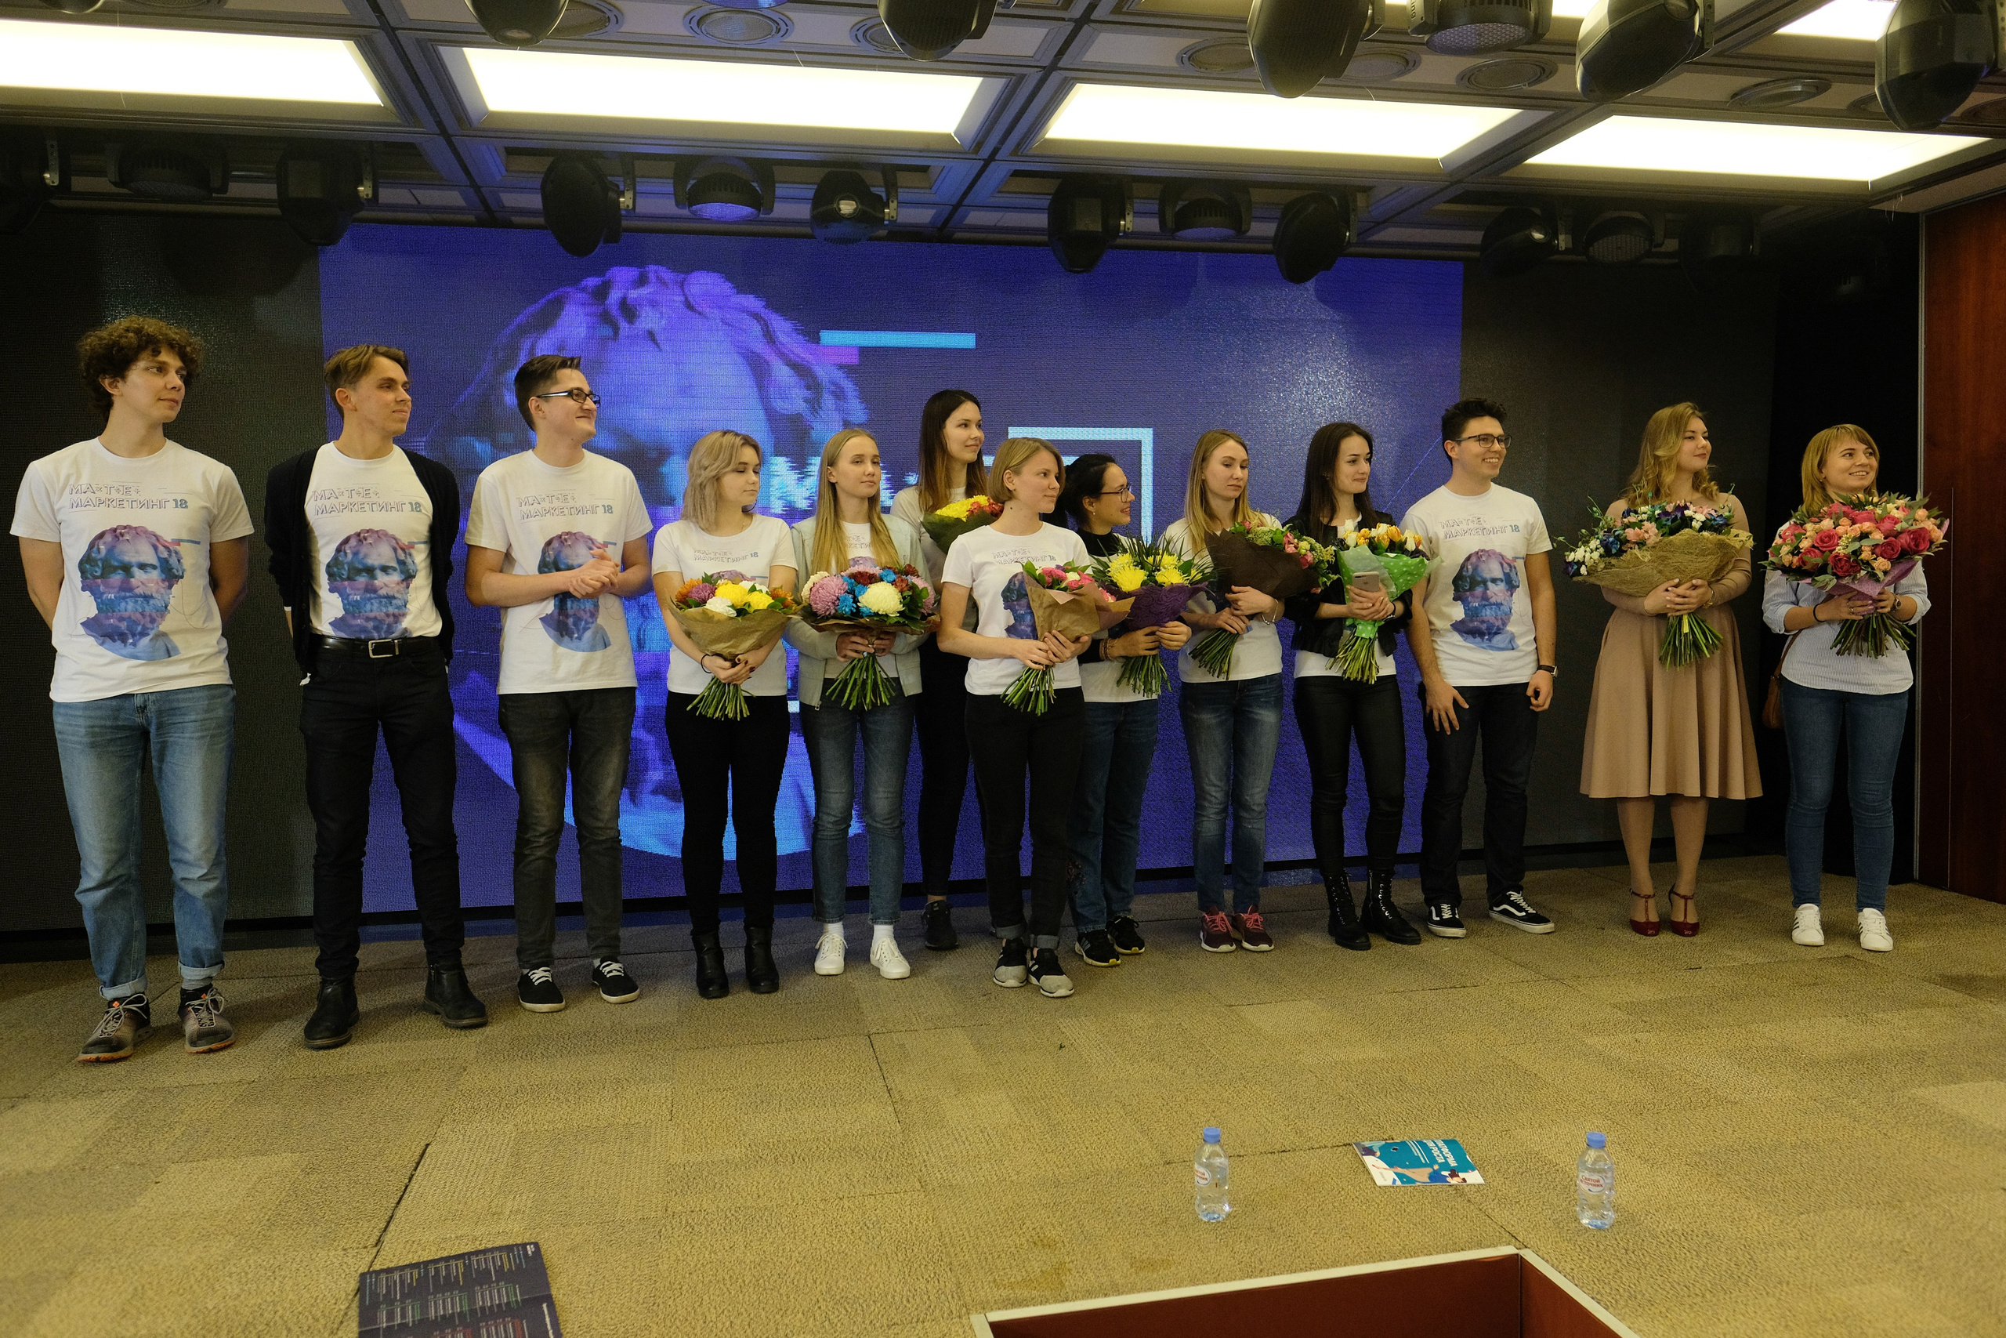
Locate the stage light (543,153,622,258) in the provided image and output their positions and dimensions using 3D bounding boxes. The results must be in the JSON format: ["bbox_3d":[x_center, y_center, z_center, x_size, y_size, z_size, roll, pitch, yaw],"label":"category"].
[{"bbox_3d":[-1.259,-1.399,4.002,0.240,0.290,0.250,-2,4,-12],"label":"stage light"}]

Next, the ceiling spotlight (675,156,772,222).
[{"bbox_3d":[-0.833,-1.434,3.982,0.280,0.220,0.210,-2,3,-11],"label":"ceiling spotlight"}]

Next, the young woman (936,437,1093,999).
[{"bbox_3d":[0.052,0.134,4.000,0.450,1.620,0.360,-2,3,-16],"label":"young woman"}]

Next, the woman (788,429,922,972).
[{"bbox_3d":[-0.466,0.098,4.124,0.430,1.656,0.380,-2,3,-12],"label":"woman"}]

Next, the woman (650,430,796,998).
[{"bbox_3d":[-0.837,0.122,3.959,0.420,1.637,0.400,-2,3,-17],"label":"woman"}]

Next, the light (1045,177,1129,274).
[{"bbox_3d":[0.271,-1.447,4.327,0.240,0.290,0.250,-2,4,-12],"label":"light"}]

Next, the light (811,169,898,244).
[{"bbox_3d":[-0.444,-1.385,3.989,0.250,0.230,0.260,-1,3,0],"label":"light"}]

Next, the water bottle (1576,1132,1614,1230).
[{"bbox_3d":[1.085,0.930,2.444,0.063,0.165,0.063,0,4,20],"label":"water bottle"}]

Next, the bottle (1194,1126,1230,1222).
[{"bbox_3d":[0.392,0.942,2.506,0.062,0.169,0.062,0,3,10],"label":"bottle"}]

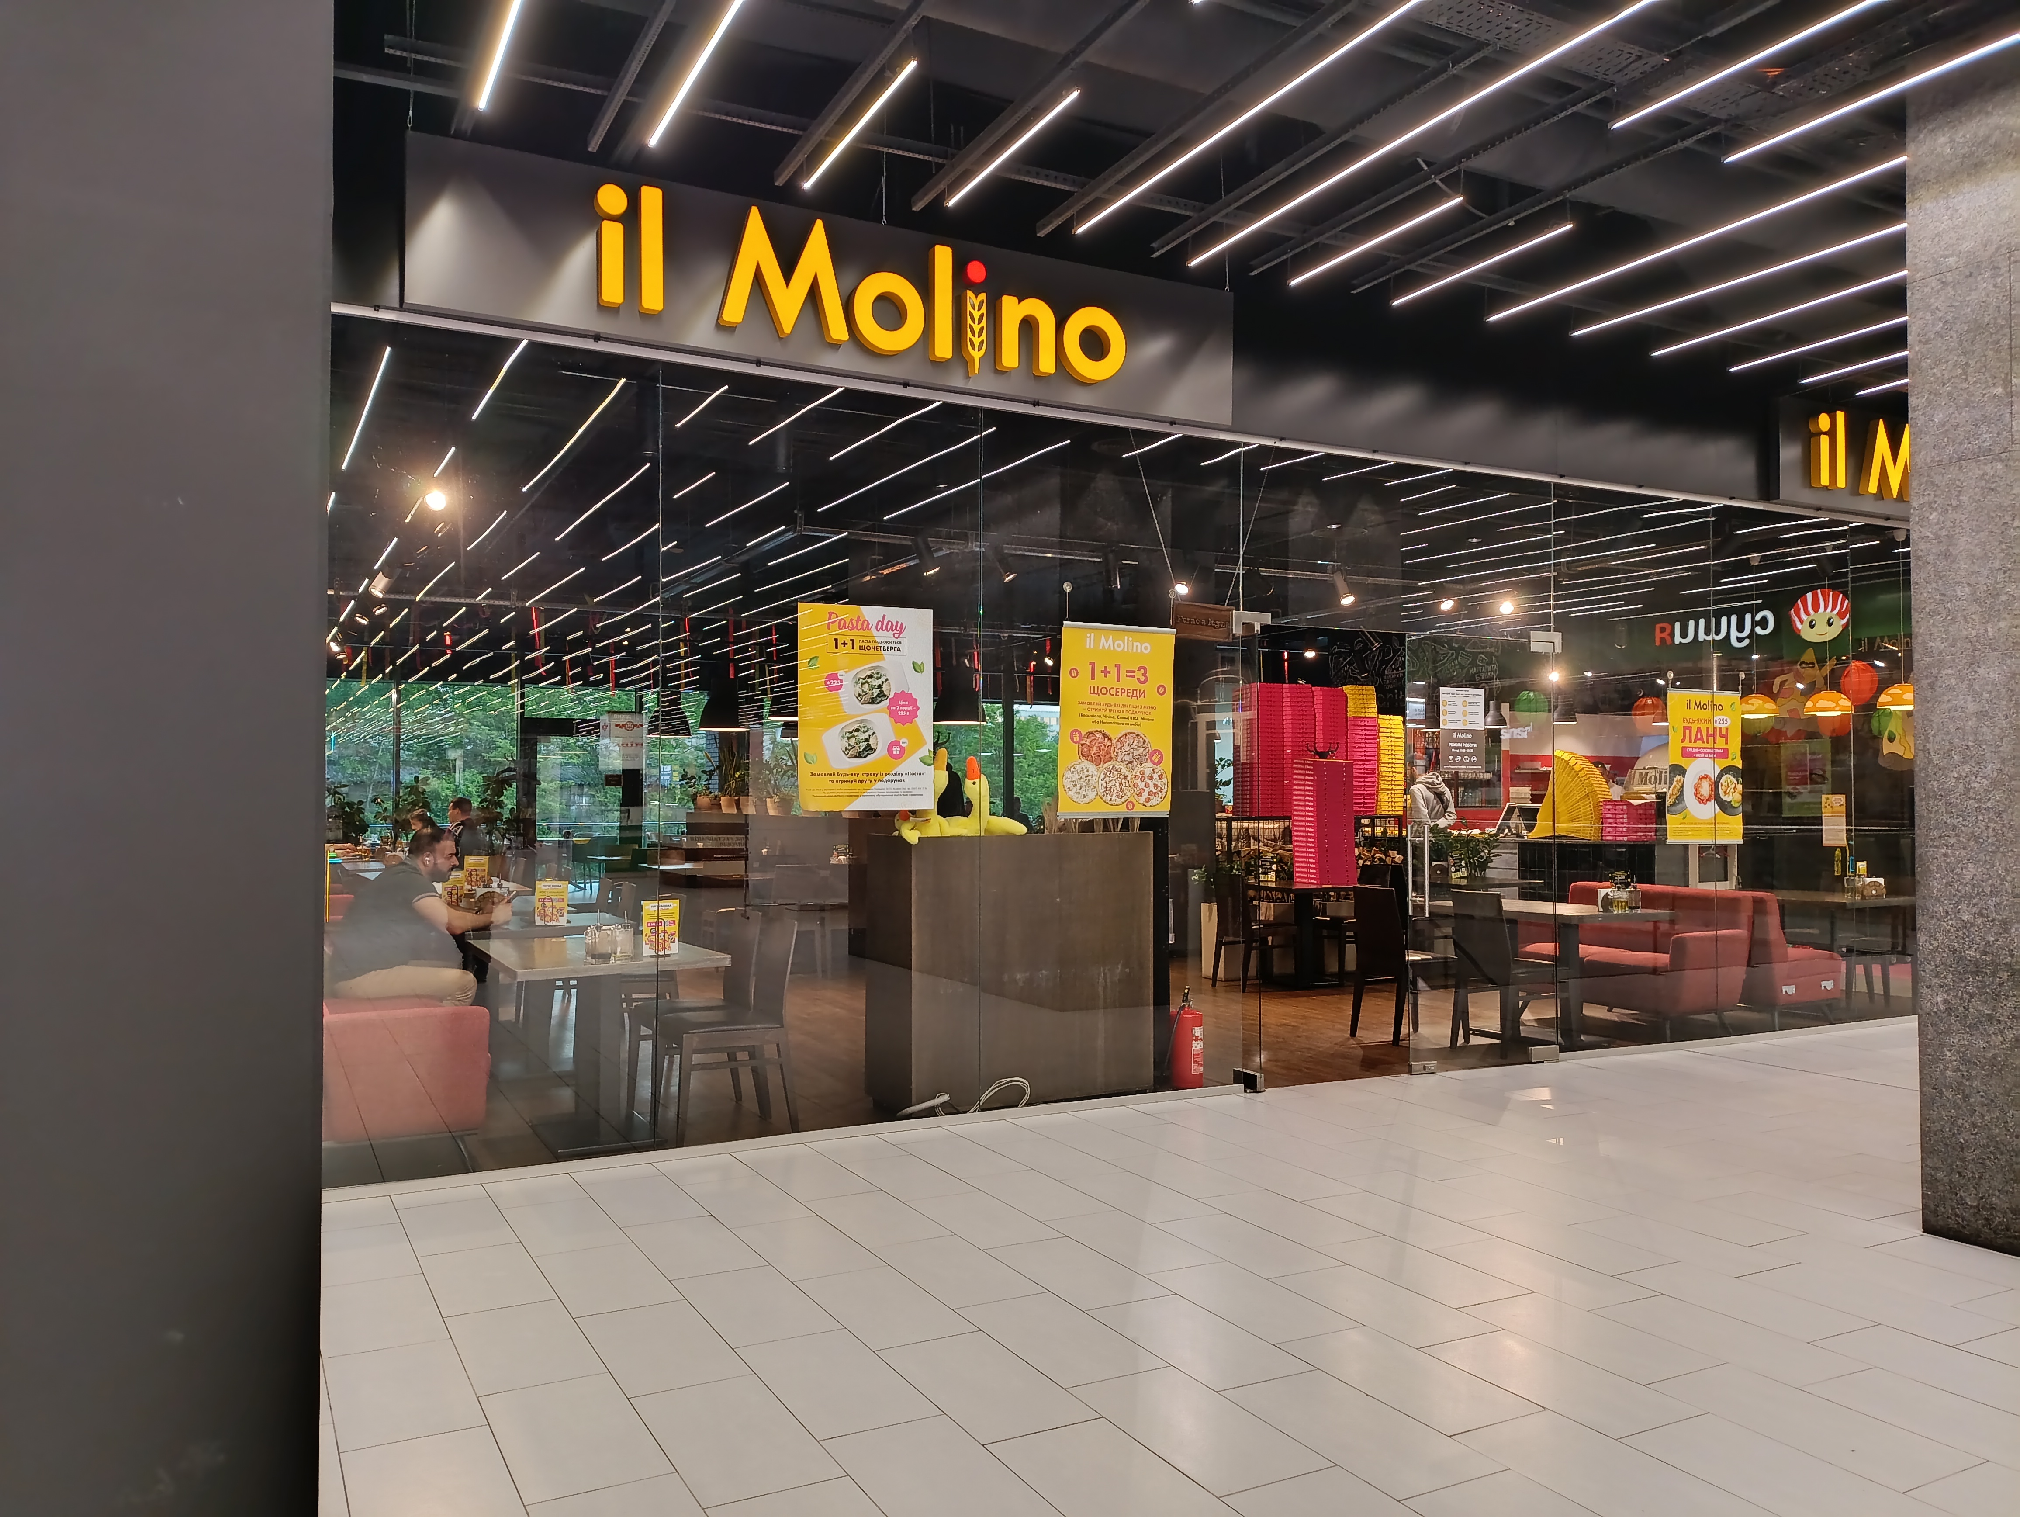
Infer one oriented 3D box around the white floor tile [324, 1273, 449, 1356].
[{"bbox_3d":[-1.692,1.487,3.896,0.300,0.010,0.600,1,-2,-28],"label":"white floor tile"}]

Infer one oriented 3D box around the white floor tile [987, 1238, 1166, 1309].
[{"bbox_3d":[0.189,1.494,4.235,0.300,0.010,0.600,1,-2,-28],"label":"white floor tile"}]

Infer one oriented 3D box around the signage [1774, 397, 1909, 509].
[{"bbox_3d":[6.239,-1.876,9.678,3.400,0.660,0.160,1,-2,-26],"label":"signage"}]

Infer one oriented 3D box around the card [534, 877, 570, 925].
[{"bbox_3d":[-2.263,0.719,7.214,0.155,0.218,0.030,0,-2,-3],"label":"card"}]

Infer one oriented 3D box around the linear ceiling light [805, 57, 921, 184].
[{"bbox_3d":[-0.465,-1.907,4.414,0.030,0.035,0.890,1,-2,-28],"label":"linear ceiling light"}]

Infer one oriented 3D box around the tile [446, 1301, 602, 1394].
[{"bbox_3d":[-1.229,1.481,3.681,0.300,0.010,0.600,1,-2,-28],"label":"tile"}]

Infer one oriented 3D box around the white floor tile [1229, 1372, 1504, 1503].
[{"bbox_3d":[0.751,1.464,3.208,0.300,0.010,0.595,1,-2,-28],"label":"white floor tile"}]

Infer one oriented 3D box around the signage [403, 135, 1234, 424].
[{"bbox_3d":[-0.565,-1.916,6.171,3.659,0.624,0.150,1,-2,-28],"label":"signage"}]

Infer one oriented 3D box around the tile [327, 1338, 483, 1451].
[{"bbox_3d":[-1.418,1.475,3.438,0.300,0.010,0.595,1,-2,-28],"label":"tile"}]

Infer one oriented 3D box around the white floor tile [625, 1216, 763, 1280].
[{"bbox_3d":[-0.978,1.508,4.506,0.300,0.010,0.600,1,-2,-28],"label":"white floor tile"}]

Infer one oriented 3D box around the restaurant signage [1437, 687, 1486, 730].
[{"bbox_3d":[2.388,-0.260,7.688,0.310,0.215,0.010,1,-2,-26],"label":"restaurant signage"}]

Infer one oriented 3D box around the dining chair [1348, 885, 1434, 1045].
[{"bbox_3d":[2.274,1.181,8.431,0.500,0.870,0.430,1,-2,-28],"label":"dining chair"}]

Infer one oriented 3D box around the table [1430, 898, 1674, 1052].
[{"bbox_3d":[3.185,1.262,8.816,0.810,0.735,1.240,1,-2,-28],"label":"table"}]

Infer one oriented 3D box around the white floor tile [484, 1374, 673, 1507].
[{"bbox_3d":[-0.950,1.467,3.168,0.300,0.010,0.600,1,-2,-28],"label":"white floor tile"}]

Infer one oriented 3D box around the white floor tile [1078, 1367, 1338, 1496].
[{"bbox_3d":[0.402,1.465,3.223,0.300,0.010,0.595,1,-2,-28],"label":"white floor tile"}]

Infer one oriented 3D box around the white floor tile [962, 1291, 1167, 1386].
[{"bbox_3d":[0.118,1.479,3.722,0.300,0.010,0.600,1,-2,-28],"label":"white floor tile"}]

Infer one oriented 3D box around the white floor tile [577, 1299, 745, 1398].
[{"bbox_3d":[-0.881,1.477,3.663,0.300,0.010,0.600,1,-2,-28],"label":"white floor tile"}]

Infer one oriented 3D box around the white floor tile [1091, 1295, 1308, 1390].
[{"bbox_3d":[0.471,1.479,3.728,0.300,0.010,0.595,1,-2,-28],"label":"white floor tile"}]

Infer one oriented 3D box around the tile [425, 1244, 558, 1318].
[{"bbox_3d":[-1.504,1.491,4.179,0.300,0.010,0.600,1,-2,-28],"label":"tile"}]

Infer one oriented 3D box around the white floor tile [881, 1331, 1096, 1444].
[{"bbox_3d":[-0.063,1.471,3.429,0.300,0.010,0.600,1,-2,-28],"label":"white floor tile"}]

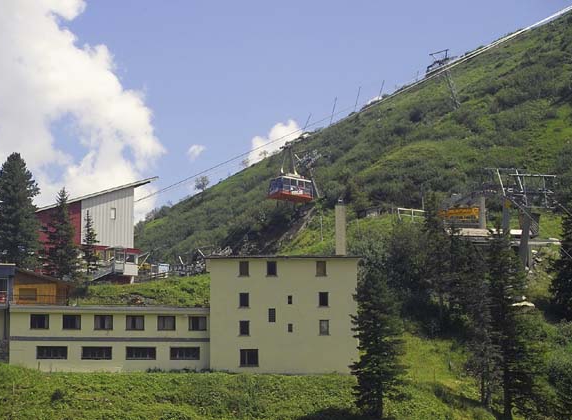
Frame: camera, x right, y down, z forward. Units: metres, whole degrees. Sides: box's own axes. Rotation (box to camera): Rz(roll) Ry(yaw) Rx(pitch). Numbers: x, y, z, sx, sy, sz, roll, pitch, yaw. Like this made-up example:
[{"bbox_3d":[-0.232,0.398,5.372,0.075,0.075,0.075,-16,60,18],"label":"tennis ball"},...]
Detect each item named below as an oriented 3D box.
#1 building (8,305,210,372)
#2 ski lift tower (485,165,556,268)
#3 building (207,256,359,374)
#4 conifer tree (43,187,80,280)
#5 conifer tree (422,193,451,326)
[{"bbox_3d":[-17.575,13.066,147.500,19.404,6.480,8.000,1,-10,-9],"label":"building"},{"bbox_3d":[26.419,0.997,168.000,6.902,10.723,4.000,-1,-10,0],"label":"ski lift tower"},{"bbox_3d":[-0.544,11.008,150.000,14.345,11.236,11.000,0,-10,-5],"label":"building"},{"bbox_3d":[-23.739,2.559,157.000,3.755,10.205,3.755,-1,-10,0],"label":"conifer tree"},{"bbox_3d":[15.824,5.191,156.000,3.075,14.242,3.075,-1,-10,0],"label":"conifer tree"}]

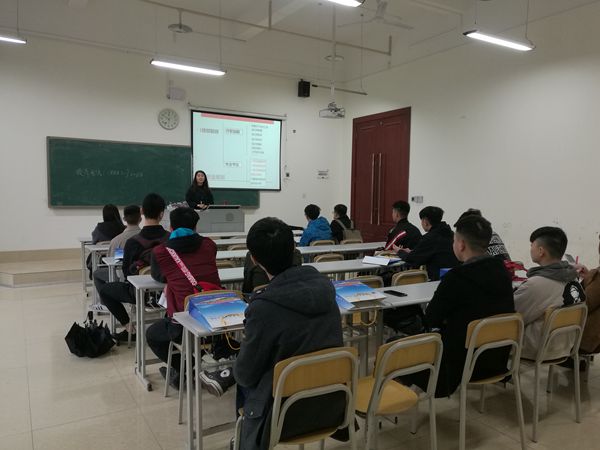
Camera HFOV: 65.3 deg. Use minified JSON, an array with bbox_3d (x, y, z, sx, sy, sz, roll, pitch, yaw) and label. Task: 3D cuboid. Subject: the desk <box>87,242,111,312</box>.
[{"bbox_3d":[-1.996,0.628,6.022,1.250,0.710,0.540,-2,5,-31],"label":"desk"}]

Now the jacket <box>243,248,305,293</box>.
[{"bbox_3d":[-0.208,0.432,3.461,0.520,0.630,0.450,-2,5,-31],"label":"jacket"}]

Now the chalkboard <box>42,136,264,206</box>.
[{"bbox_3d":[-2.444,-0.879,8.505,3.790,1.155,0.060,-1,5,-30],"label":"chalkboard"}]

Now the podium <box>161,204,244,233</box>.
[{"bbox_3d":[-1.846,0.107,8.935,1.340,0.900,0.750,-2,5,-31],"label":"podium"}]

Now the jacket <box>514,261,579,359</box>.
[{"bbox_3d":[1.554,0.527,3.083,0.520,0.610,0.500,-2,5,-36],"label":"jacket"}]

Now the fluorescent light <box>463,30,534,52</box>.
[{"bbox_3d":[2.485,-2.286,5.785,1.240,0.080,0.170,-1,5,-30],"label":"fluorescent light"}]

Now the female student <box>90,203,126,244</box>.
[{"bbox_3d":[-2.527,0.344,6.205,0.460,1.220,0.650,-2,5,-31],"label":"female student"}]

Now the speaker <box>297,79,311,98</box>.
[{"bbox_3d":[0.103,-3.405,11.744,0.250,0.400,0.260,-1,5,-26],"label":"speaker"}]

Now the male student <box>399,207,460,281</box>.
[{"bbox_3d":[1.101,0.489,4.412,0.550,1.320,0.750,-2,5,-39],"label":"male student"}]

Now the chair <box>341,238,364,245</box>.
[{"bbox_3d":[0.573,0.586,6.608,0.460,0.790,0.480,-2,5,-31],"label":"chair"}]

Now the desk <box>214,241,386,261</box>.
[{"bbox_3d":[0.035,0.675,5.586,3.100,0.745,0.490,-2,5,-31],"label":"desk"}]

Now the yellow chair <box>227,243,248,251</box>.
[{"bbox_3d":[-0.757,0.600,5.572,0.440,0.780,0.490,-1,5,-30],"label":"yellow chair"}]

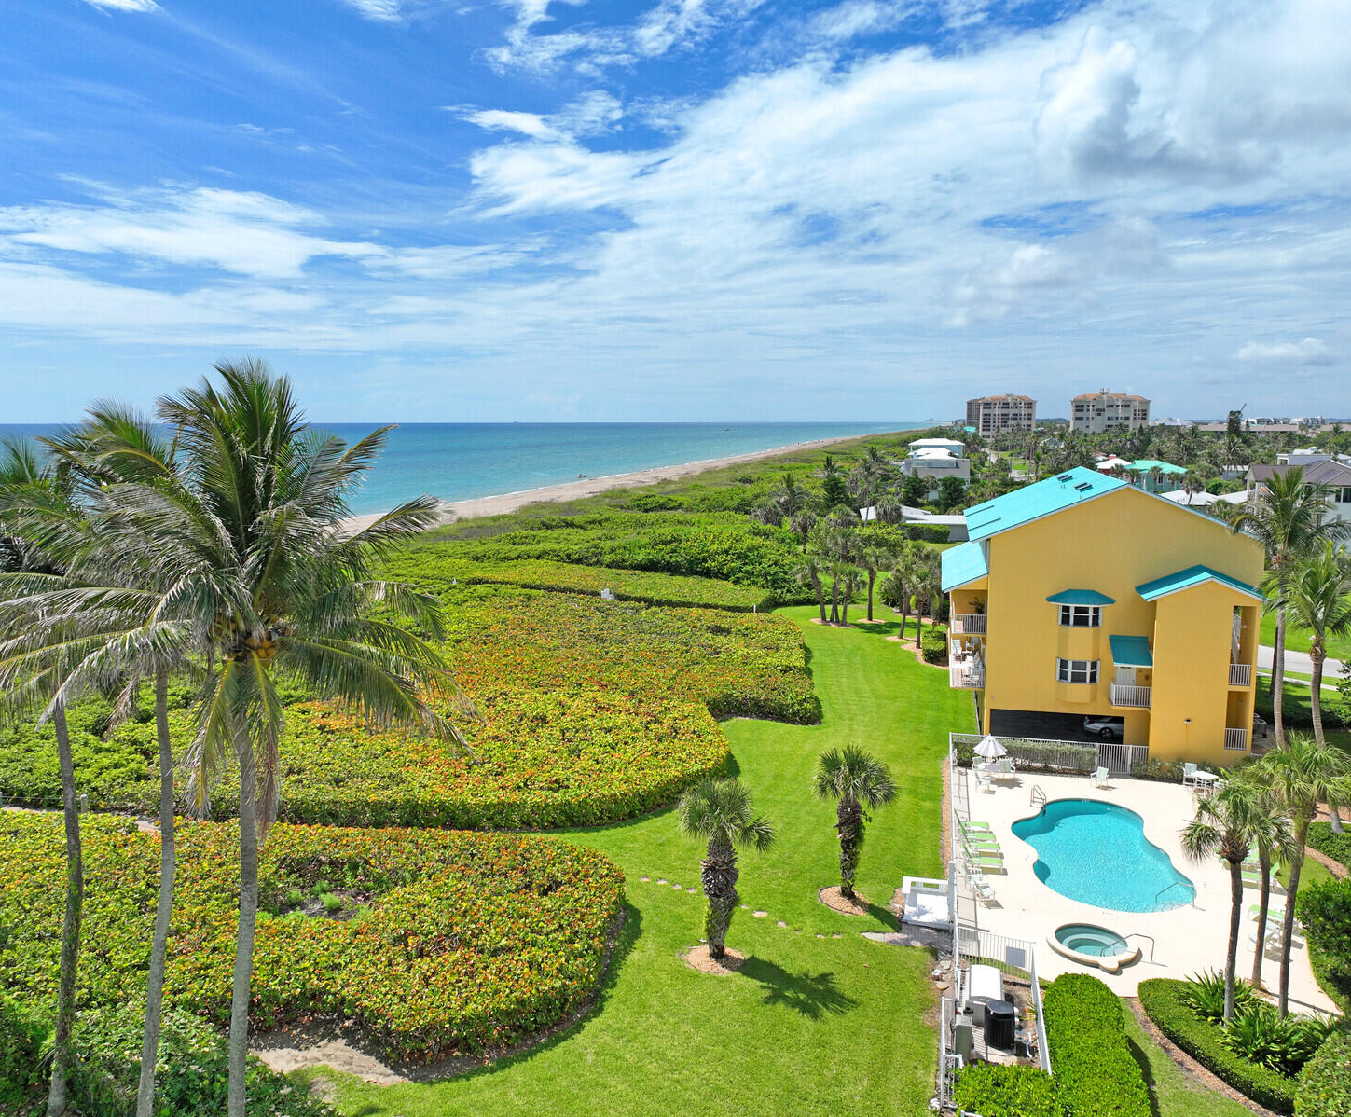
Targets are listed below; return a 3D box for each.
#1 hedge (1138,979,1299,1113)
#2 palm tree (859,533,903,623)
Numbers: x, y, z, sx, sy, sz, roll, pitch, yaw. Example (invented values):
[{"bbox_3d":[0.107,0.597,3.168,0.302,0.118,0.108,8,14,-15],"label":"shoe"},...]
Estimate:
[{"bbox_3d":[14.450,13.114,27.873,1.600,0.650,5.400,-1,8,-5],"label":"hedge"},{"bbox_3d":[17.977,1.631,92.102,3.834,7.875,3.642,1,8,11],"label":"palm tree"}]

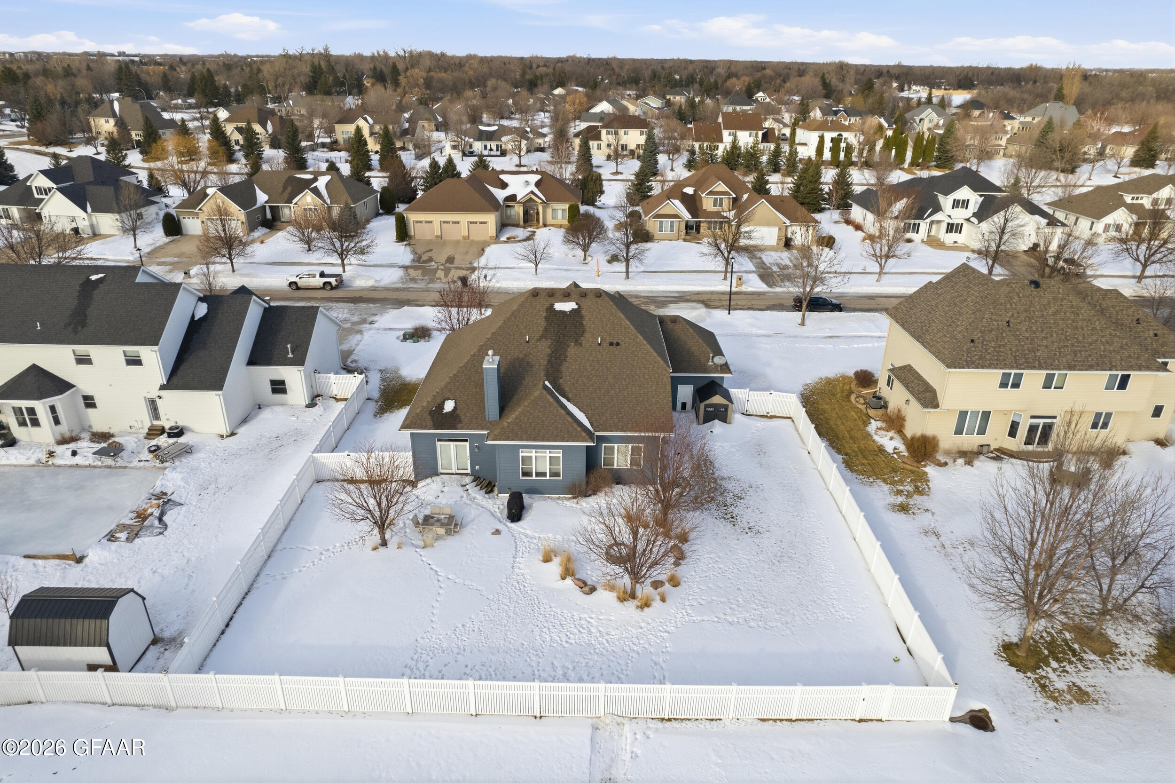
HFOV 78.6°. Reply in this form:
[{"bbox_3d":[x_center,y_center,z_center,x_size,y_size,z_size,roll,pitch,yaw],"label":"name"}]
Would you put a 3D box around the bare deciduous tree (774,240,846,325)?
[{"bbox_3d":[20.793,-10.083,67.339,6.382,8.203,6.382,1,25,0],"label":"bare deciduous tree"}]

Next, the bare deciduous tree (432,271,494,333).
[{"bbox_3d":[-11.192,-7.502,63.149,5.088,5.757,5.088,1,25,0],"label":"bare deciduous tree"}]

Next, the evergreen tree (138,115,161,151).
[{"bbox_3d":[-104.020,-60.990,170.530,5.800,8.970,5.800,1,25,0],"label":"evergreen tree"}]

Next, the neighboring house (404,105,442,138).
[{"bbox_3d":[-53.712,-88.604,232.671,13.500,8.400,13.000,1,25,0],"label":"neighboring house"}]

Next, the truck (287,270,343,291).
[{"bbox_3d":[-29.892,-12.307,78.598,5.850,1.930,2.050,1,25,0],"label":"truck"}]

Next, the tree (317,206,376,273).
[{"bbox_3d":[-28.160,-17.180,81.640,6.800,7.580,6.800,1,25,0],"label":"tree"}]

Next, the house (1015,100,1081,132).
[{"bbox_3d":[167.494,-101.041,263.985,21.000,10.300,15.000,1,25,0],"label":"house"}]

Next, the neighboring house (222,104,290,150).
[{"bbox_3d":[-87.350,-71.010,191.990,18.500,9.600,15.500,1,25,0],"label":"neighboring house"}]

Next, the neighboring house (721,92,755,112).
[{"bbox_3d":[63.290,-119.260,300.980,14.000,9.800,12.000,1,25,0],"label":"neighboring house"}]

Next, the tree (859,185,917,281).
[{"bbox_3d":[33.632,-17.517,80.576,6.300,10.800,6.300,1,25,0],"label":"tree"}]

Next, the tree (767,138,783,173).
[{"bbox_3d":[41.470,-51.860,157.670,3.800,7.040,3.800,1,25,0],"label":"tree"}]

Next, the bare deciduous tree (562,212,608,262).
[{"bbox_3d":[-0.286,-18.676,86.823,5.534,6.011,5.534,1,25,0],"label":"bare deciduous tree"}]

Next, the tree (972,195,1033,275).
[{"bbox_3d":[48.660,-18.200,84.330,7.200,9.220,7.200,1,25,0],"label":"tree"}]

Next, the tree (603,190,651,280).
[{"bbox_3d":[4.417,-17.383,80.157,5.297,10.005,5.297,1,25,0],"label":"tree"}]

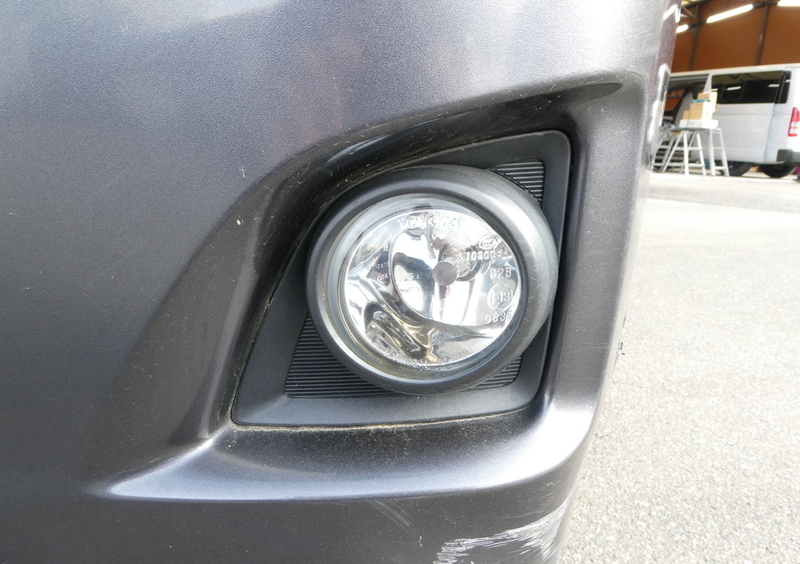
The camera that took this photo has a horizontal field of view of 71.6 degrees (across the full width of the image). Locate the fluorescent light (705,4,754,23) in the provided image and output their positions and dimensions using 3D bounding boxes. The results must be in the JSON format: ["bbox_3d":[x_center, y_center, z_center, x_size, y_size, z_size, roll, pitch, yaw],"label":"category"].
[{"bbox_3d":[9.116,-7.392,15.300,0.170,0.120,1.230,-9,10,-32],"label":"fluorescent light"}]

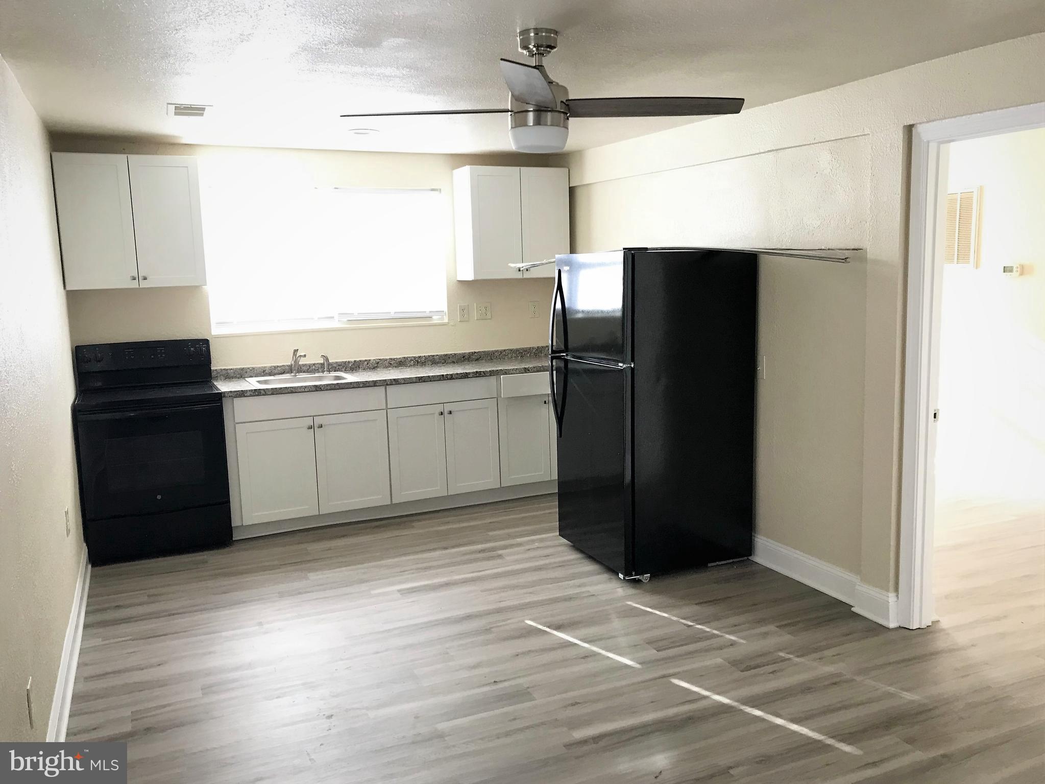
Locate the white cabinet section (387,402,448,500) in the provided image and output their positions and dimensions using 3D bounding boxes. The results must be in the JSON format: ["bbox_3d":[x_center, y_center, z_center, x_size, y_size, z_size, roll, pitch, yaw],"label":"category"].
[{"bbox_3d":[-0.675,0.398,5.466,0.374,0.611,0.020,-5,9,-25],"label":"white cabinet section"}]

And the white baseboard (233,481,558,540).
[{"bbox_3d":[-0.660,0.745,5.604,2.415,0.110,0.020,-5,9,-25],"label":"white baseboard"}]

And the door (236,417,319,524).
[{"bbox_3d":[-1.470,0.471,5.091,0.448,0.611,0.020,-5,9,-25],"label":"door"}]

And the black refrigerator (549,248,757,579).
[{"bbox_3d":[0.683,0.077,4.606,0.823,1.649,0.764,-5,9,-22],"label":"black refrigerator"}]

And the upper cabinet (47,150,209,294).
[{"bbox_3d":[-2.320,-0.997,5.019,0.754,0.758,0.319,-5,9,-25],"label":"upper cabinet"}]

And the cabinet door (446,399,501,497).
[{"bbox_3d":[-0.333,0.366,5.627,0.374,0.611,0.020,-5,9,-25],"label":"cabinet door"}]

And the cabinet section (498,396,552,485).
[{"bbox_3d":[0.015,0.334,5.791,0.377,0.611,0.020,-5,9,-25],"label":"cabinet section"}]

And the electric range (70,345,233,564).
[{"bbox_3d":[-2.199,0.321,5.030,0.758,1.188,0.680,-5,9,-25],"label":"electric range"}]

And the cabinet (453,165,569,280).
[{"bbox_3d":[-0.072,-1.205,6.078,0.759,0.758,0.319,-5,9,-25],"label":"cabinet"}]

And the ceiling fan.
[{"bbox_3d":[0.048,-0.996,2.815,1.340,0.380,1.340,-1,8,5],"label":"ceiling fan"}]

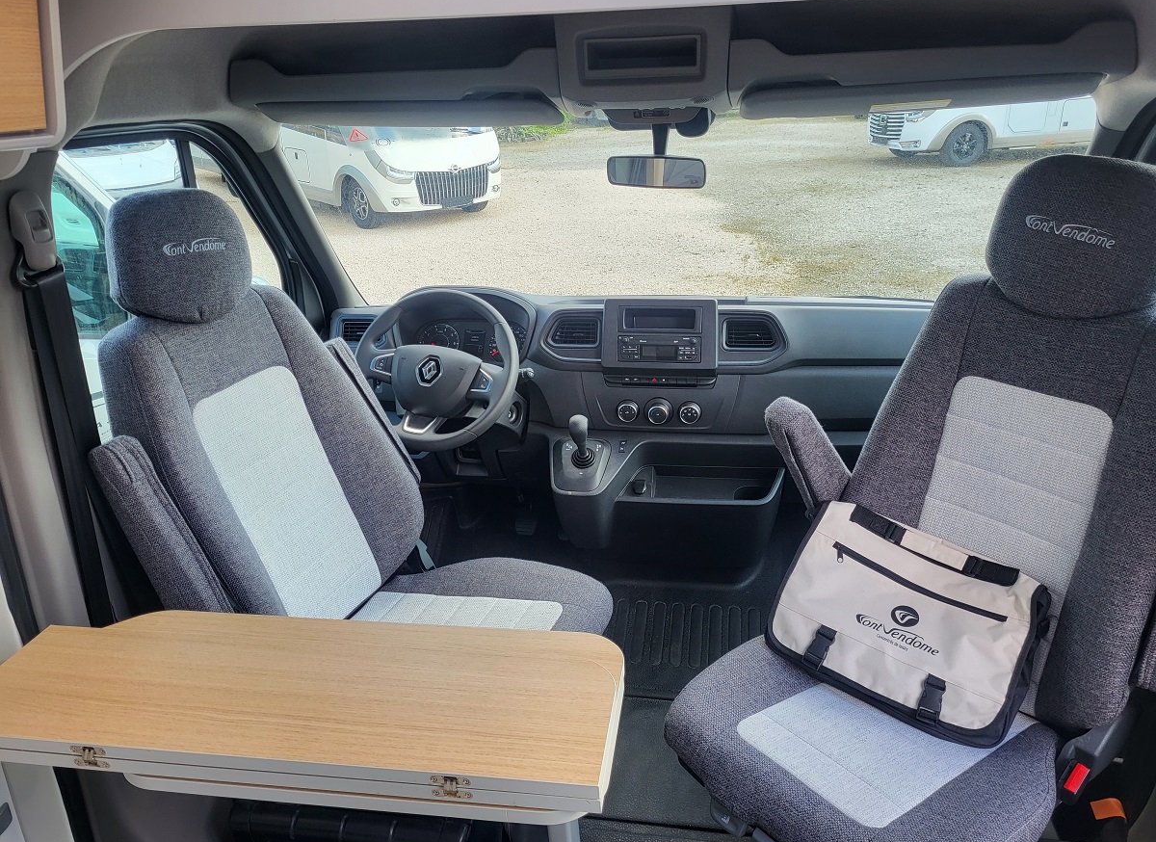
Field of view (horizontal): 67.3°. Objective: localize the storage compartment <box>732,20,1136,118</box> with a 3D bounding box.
[{"bbox_3d":[0.578,-0.604,1.495,0.605,0.130,0.260,1,22,9],"label":"storage compartment"}]

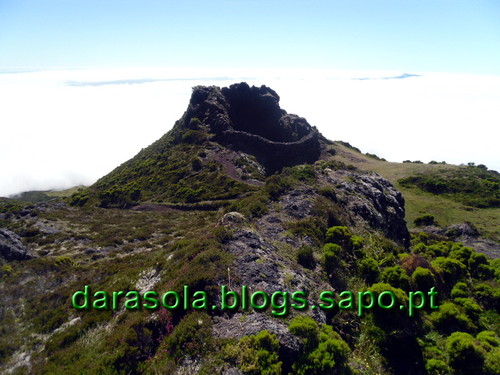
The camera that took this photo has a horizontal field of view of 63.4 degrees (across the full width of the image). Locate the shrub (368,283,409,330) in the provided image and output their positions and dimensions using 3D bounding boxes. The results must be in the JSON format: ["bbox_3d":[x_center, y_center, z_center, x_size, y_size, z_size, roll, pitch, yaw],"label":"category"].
[{"bbox_3d":[3.151,2.707,9.200,0.930,1.000,0.900,1,16,0],"label":"shrub"}]

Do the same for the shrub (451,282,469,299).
[{"bbox_3d":[5.336,2.644,10.300,0.445,0.448,0.422,0,16,0],"label":"shrub"}]

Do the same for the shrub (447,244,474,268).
[{"bbox_3d":[6.767,2.173,13.000,0.748,0.810,0.711,0,16,0],"label":"shrub"}]

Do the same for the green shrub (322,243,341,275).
[{"bbox_3d":[2.177,1.896,10.800,0.466,0.855,0.490,0,16,0],"label":"green shrub"}]

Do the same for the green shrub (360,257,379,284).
[{"bbox_3d":[3.162,2.196,10.700,0.462,0.741,0.485,0,16,0],"label":"green shrub"}]

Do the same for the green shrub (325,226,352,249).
[{"bbox_3d":[2.626,1.516,12.000,0.806,0.718,0.766,0,16,0],"label":"green shrub"}]

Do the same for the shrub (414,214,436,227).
[{"bbox_3d":[9.547,1.812,22.000,1.161,0.685,1.103,0,16,0],"label":"shrub"}]

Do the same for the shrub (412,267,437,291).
[{"bbox_3d":[4.876,2.557,11.300,0.680,0.680,0.660,1,16,0],"label":"shrub"}]

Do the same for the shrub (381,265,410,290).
[{"bbox_3d":[3.598,2.258,10.000,0.720,0.707,0.684,0,16,0],"label":"shrub"}]

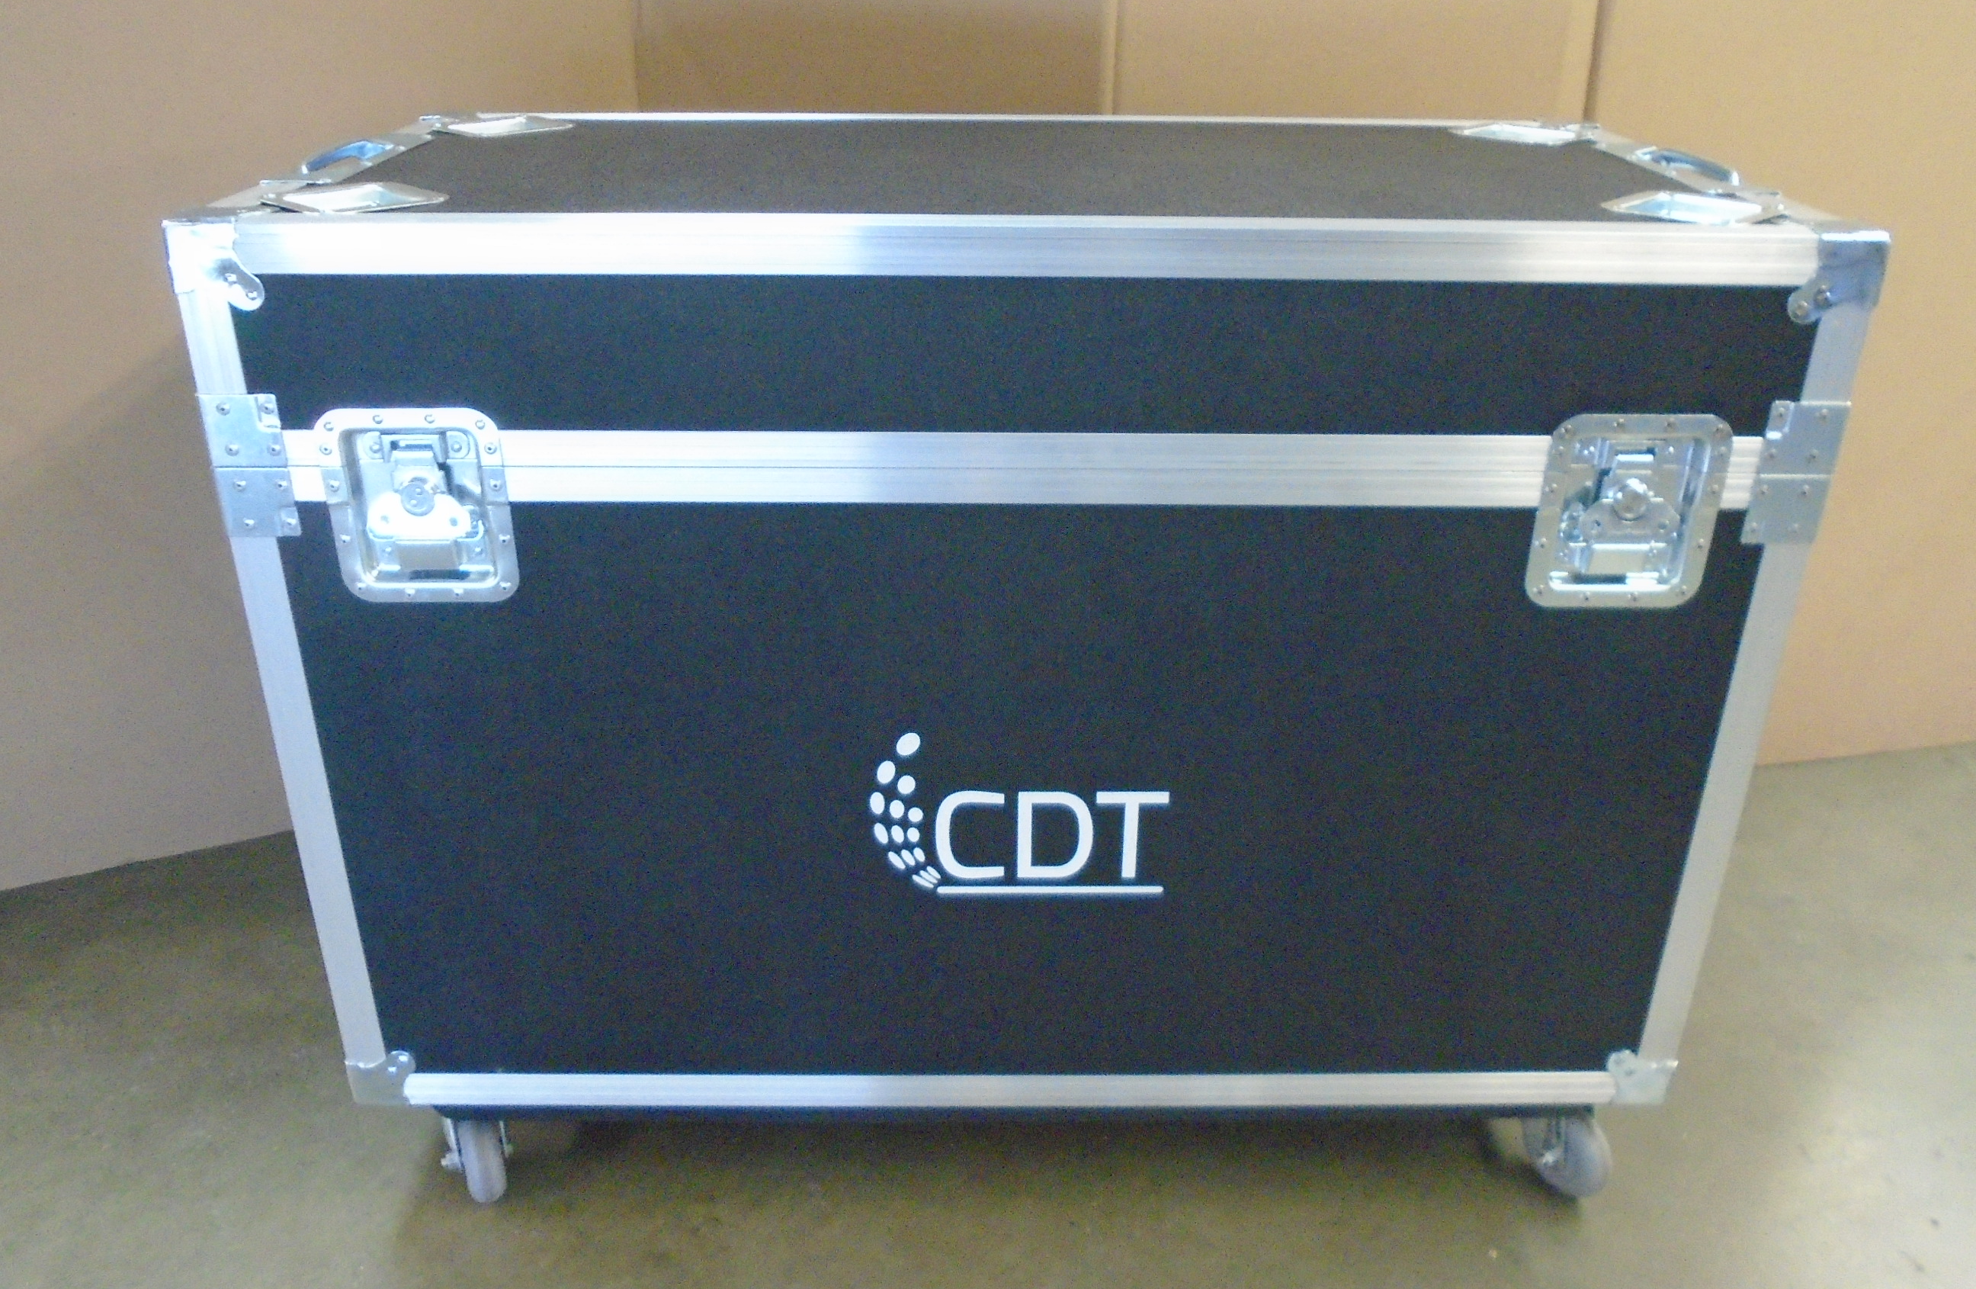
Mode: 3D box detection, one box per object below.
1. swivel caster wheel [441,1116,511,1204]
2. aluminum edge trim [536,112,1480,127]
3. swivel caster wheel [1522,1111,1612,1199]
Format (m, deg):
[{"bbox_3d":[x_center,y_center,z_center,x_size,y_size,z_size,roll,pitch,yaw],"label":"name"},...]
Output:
[{"bbox_3d":[-0.409,0.388,1.190,0.065,0.105,0.095,-6,26,-14],"label":"swivel caster wheel"},{"bbox_3d":[0.021,-0.424,1.240,0.854,0.030,0.030,0,25,-1],"label":"aluminum edge trim"},{"bbox_3d":[0.470,0.390,1.199,0.065,0.105,0.095,-2,25,-5],"label":"swivel caster wheel"}]

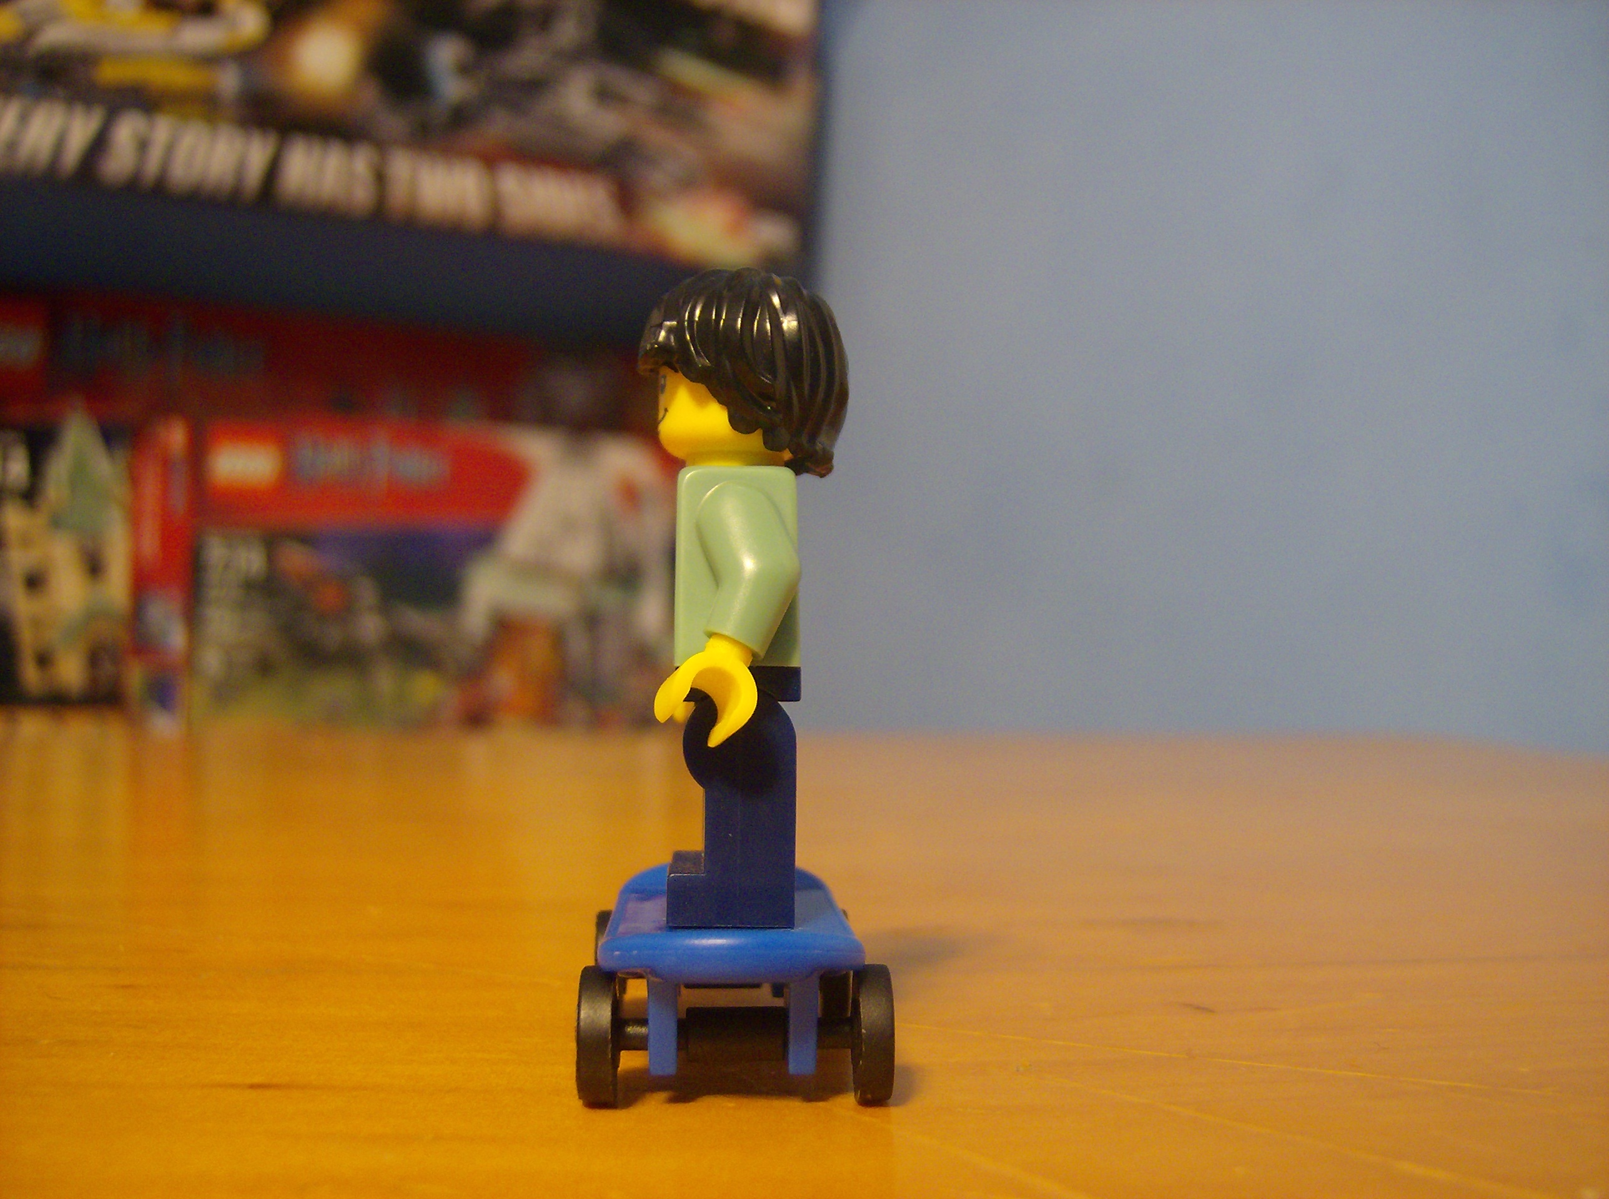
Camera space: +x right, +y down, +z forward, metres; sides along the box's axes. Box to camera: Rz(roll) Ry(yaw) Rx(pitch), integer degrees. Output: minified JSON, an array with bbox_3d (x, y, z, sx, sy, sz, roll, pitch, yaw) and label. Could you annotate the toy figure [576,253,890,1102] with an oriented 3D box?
[{"bbox_3d":[-0.005,0.004,0.111,0.019,0.053,0.043,0,-3,-4],"label":"toy figure"}]

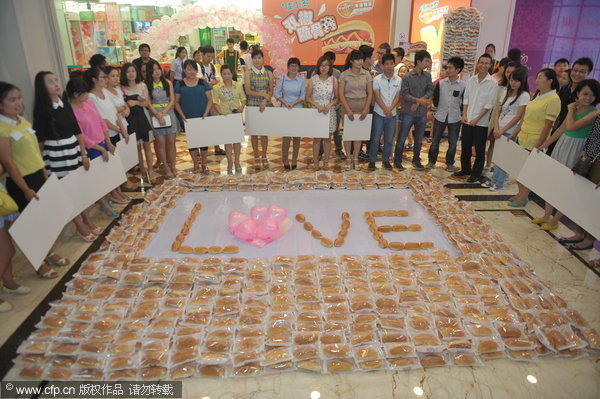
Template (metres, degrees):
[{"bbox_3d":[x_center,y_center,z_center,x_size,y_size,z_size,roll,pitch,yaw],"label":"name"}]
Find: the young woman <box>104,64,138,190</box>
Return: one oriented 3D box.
[{"bbox_3d":[-2.284,-0.883,5.125,0.380,1.600,0.450,15,27,32],"label":"young woman"}]

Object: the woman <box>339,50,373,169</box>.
[{"bbox_3d":[0.853,-1.305,6.046,0.450,1.710,0.310,2,23,3],"label":"woman"}]

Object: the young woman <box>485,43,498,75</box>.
[{"bbox_3d":[3.337,-1.953,7.344,0.450,1.670,0.300,9,25,20],"label":"young woman"}]

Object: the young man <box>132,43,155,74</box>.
[{"bbox_3d":[-2.784,-1.952,7.431,0.520,1.750,0.320,-7,24,-16],"label":"young man"}]

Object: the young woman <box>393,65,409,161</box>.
[{"bbox_3d":[1.626,-1.375,6.403,0.450,1.496,0.300,4,23,11],"label":"young woman"}]

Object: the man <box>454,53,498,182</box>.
[{"bbox_3d":[2.522,-1.120,5.607,0.490,1.740,0.340,16,28,33],"label":"man"}]

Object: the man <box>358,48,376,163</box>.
[{"bbox_3d":[1.152,-1.550,6.535,0.460,1.780,0.320,-17,29,-35],"label":"man"}]

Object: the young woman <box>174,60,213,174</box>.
[{"bbox_3d":[-1.544,-1.157,5.759,0.520,1.610,0.340,-4,23,-10],"label":"young woman"}]

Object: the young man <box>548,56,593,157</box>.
[{"bbox_3d":[3.116,-0.791,4.795,0.500,1.725,0.360,19,29,37],"label":"young man"}]

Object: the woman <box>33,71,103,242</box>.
[{"bbox_3d":[-2.319,-0.441,4.036,0.340,1.660,0.440,21,30,39],"label":"woman"}]

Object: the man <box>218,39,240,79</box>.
[{"bbox_3d":[-1.737,-3.166,10.246,0.580,1.770,0.300,-2,23,-4],"label":"man"}]

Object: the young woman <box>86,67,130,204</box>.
[{"bbox_3d":[-2.341,-0.761,4.874,0.360,1.639,0.470,12,26,27],"label":"young woman"}]

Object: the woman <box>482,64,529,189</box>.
[{"bbox_3d":[2.725,-0.911,5.198,0.360,1.560,0.480,-19,29,-36],"label":"woman"}]

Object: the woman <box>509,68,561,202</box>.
[{"bbox_3d":[2.766,-0.717,4.751,0.400,1.620,0.500,-7,24,-16],"label":"woman"}]

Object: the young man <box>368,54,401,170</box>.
[{"bbox_3d":[1.294,-1.306,6.056,0.450,1.710,0.310,2,23,4],"label":"young man"}]

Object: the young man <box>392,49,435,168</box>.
[{"bbox_3d":[1.785,-1.329,6.058,0.490,1.760,0.340,-4,24,-11],"label":"young man"}]

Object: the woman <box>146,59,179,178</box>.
[{"bbox_3d":[-1.967,-1.102,5.682,0.440,1.629,0.320,-10,25,-20],"label":"woman"}]

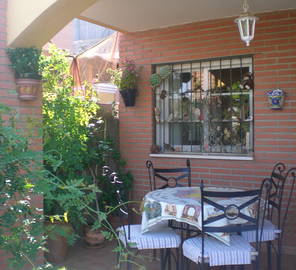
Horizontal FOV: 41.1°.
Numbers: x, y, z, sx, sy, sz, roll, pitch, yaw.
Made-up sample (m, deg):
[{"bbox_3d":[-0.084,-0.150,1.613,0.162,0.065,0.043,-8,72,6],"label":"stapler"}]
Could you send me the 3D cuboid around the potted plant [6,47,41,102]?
[{"bbox_3d":[-1.000,-0.498,3.200,0.260,0.420,0.270,0,1,0],"label":"potted plant"}]

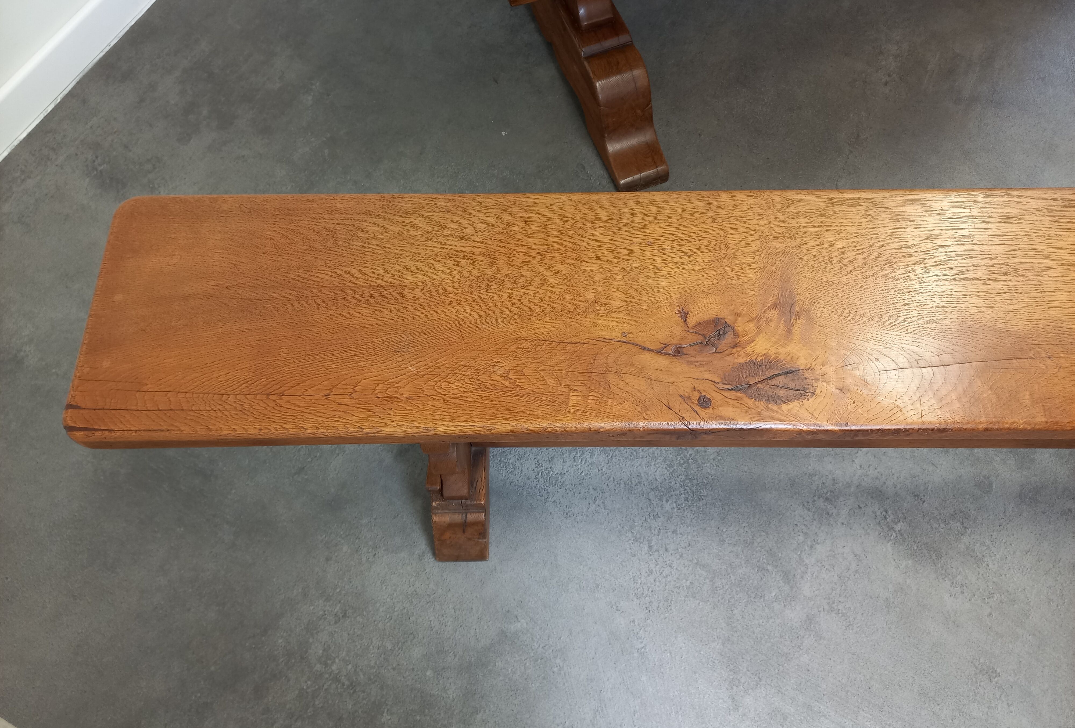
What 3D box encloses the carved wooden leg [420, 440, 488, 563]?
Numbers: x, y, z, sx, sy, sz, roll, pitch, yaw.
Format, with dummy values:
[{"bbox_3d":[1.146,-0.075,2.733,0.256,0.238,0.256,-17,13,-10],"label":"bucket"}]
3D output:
[{"bbox_3d":[-0.116,0.040,1.047,0.079,0.431,0.367,-1,66,0],"label":"carved wooden leg"}]

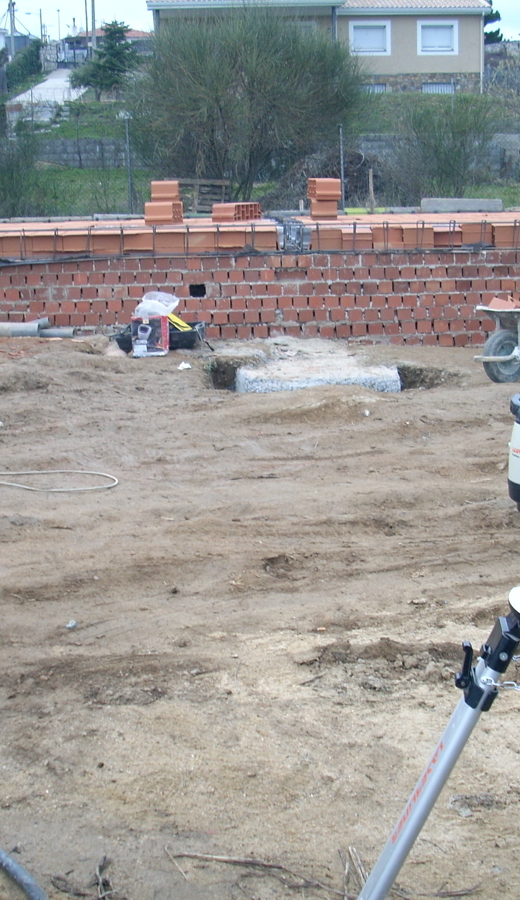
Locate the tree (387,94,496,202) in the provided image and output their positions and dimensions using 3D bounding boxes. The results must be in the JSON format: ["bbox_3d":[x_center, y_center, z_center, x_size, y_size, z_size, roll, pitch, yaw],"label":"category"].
[{"bbox_3d":[2.806,-4.640,19.832,1.715,1.658,1.550,0,12,8],"label":"tree"}]

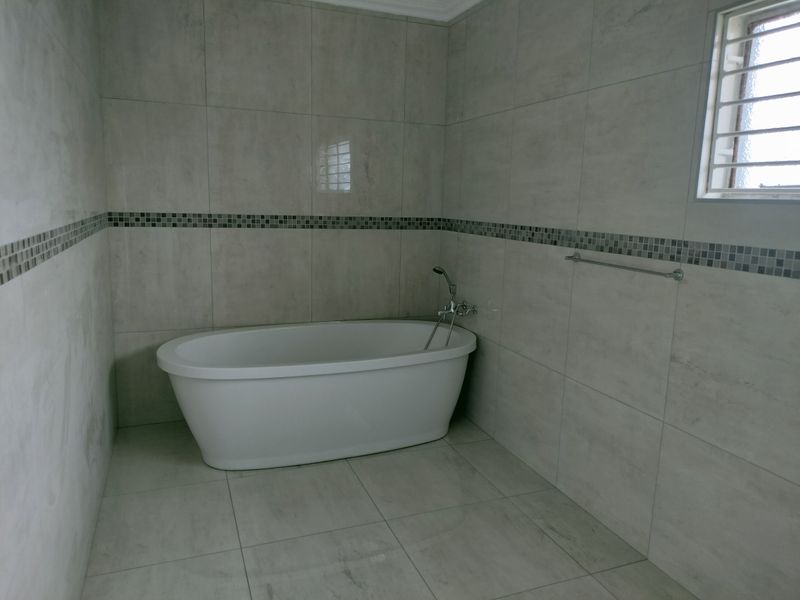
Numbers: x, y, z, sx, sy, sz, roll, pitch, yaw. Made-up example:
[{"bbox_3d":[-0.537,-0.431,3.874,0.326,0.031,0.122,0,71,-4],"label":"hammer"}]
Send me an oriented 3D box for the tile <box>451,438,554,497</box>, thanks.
[{"bbox_3d":[0.509,0.861,3.227,0.277,0.012,0.605,-2,10,-20],"label":"tile"}]

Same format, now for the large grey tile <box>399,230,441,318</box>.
[{"bbox_3d":[0.140,-0.166,4.137,0.282,0.594,0.010,-2,10,-20],"label":"large grey tile"}]

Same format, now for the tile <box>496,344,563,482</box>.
[{"bbox_3d":[0.657,0.584,3.216,0.013,0.561,0.614,-2,10,-20],"label":"tile"}]

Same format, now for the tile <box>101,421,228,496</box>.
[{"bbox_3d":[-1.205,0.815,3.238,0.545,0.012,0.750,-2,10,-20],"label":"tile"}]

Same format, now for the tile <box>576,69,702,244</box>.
[{"bbox_3d":[0.900,-0.552,2.442,0.013,0.599,0.614,-2,10,-20],"label":"tile"}]

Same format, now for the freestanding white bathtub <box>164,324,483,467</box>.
[{"bbox_3d":[-0.401,0.495,3.491,1.740,0.585,0.910,-3,10,-25],"label":"freestanding white bathtub"}]

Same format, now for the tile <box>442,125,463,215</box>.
[{"bbox_3d":[0.336,-0.821,3.967,0.013,0.599,0.223,-2,10,-20],"label":"tile"}]

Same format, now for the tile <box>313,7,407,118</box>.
[{"bbox_3d":[-0.242,-1.407,3.781,0.598,0.596,0.012,-2,10,-22],"label":"tile"}]

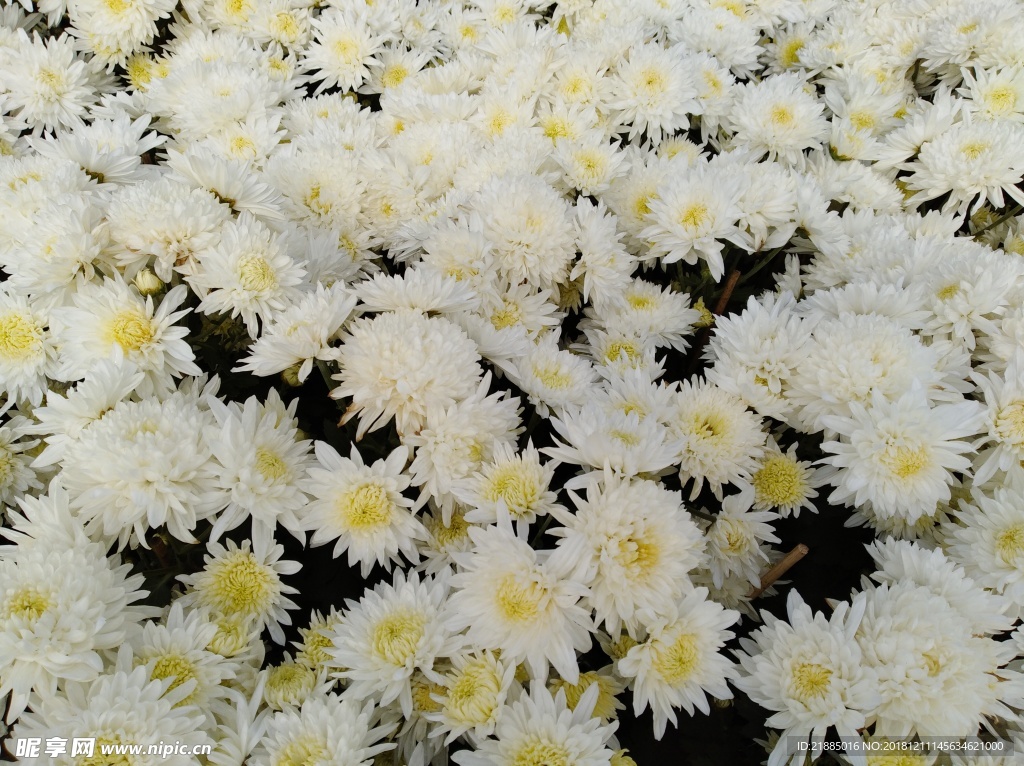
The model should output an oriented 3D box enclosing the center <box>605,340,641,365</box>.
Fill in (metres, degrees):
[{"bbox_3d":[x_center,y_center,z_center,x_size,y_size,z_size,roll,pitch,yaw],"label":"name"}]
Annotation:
[{"bbox_3d":[0.094,-0.025,0.655,0.032,0.014,0.032,0,44,0],"label":"center"}]

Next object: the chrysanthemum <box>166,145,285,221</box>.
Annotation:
[{"bbox_3d":[-0.282,-0.196,0.760,0.108,0.108,0.055,12,78,-13],"label":"chrysanthemum"}]

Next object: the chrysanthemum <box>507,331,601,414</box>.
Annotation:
[{"bbox_3d":[0.032,-0.007,0.595,0.074,0.042,0.074,10,38,-11],"label":"chrysanthemum"}]

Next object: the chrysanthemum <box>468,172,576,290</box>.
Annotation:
[{"bbox_3d":[0.008,-0.111,0.565,0.083,0.055,0.083,2,72,-5],"label":"chrysanthemum"}]

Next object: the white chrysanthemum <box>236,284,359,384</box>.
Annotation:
[{"bbox_3d":[-0.143,-0.034,0.510,0.088,0.046,0.088,-30,39,-12],"label":"white chrysanthemum"}]

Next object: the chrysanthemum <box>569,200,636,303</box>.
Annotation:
[{"bbox_3d":[0.069,-0.099,0.575,0.037,0.083,0.083,-13,9,34],"label":"chrysanthemum"}]

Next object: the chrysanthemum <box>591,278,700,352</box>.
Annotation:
[{"bbox_3d":[0.113,-0.055,0.650,0.090,0.048,0.090,2,37,-2],"label":"chrysanthemum"}]

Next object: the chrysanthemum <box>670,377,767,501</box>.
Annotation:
[{"bbox_3d":[0.154,0.042,0.575,0.076,0.046,0.076,-2,60,2],"label":"chrysanthemum"}]

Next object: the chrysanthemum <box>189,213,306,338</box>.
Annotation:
[{"bbox_3d":[-0.233,-0.095,0.680,0.100,0.045,0.100,4,74,-14],"label":"chrysanthemum"}]

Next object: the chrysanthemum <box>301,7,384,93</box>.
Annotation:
[{"bbox_3d":[-0.214,-0.421,0.970,0.102,0.045,0.102,7,75,-7],"label":"chrysanthemum"}]

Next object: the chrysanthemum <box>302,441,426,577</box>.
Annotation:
[{"bbox_3d":[-0.087,0.074,0.455,0.079,0.036,0.079,0,69,-11],"label":"chrysanthemum"}]

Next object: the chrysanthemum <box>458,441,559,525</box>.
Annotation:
[{"bbox_3d":[-0.001,0.065,0.475,0.066,0.038,0.066,6,54,1],"label":"chrysanthemum"}]

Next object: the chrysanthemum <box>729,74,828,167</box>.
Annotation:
[{"bbox_3d":[0.221,-0.220,0.640,0.085,0.045,0.085,0,73,19],"label":"chrysanthemum"}]

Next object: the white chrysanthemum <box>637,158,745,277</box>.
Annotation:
[{"bbox_3d":[0.135,-0.121,0.570,0.085,0.046,0.085,-3,73,14],"label":"white chrysanthemum"}]

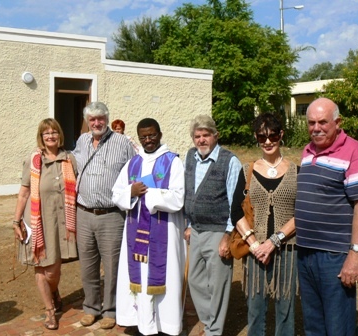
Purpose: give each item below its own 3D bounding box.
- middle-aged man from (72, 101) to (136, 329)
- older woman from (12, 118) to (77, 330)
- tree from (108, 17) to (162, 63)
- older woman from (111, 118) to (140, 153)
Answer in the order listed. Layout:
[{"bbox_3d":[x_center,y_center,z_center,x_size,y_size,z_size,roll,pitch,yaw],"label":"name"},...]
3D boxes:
[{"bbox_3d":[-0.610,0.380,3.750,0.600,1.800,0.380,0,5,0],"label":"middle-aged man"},{"bbox_3d":[-1.080,0.435,3.740,0.500,1.640,0.350,-2,5,-22],"label":"older woman"},{"bbox_3d":[-1.850,-4.700,25.000,4.800,6.900,4.800,0,5,0],"label":"tree"},{"bbox_3d":[-0.800,0.120,6.850,0.500,1.620,0.350,0,5,-9],"label":"older woman"}]

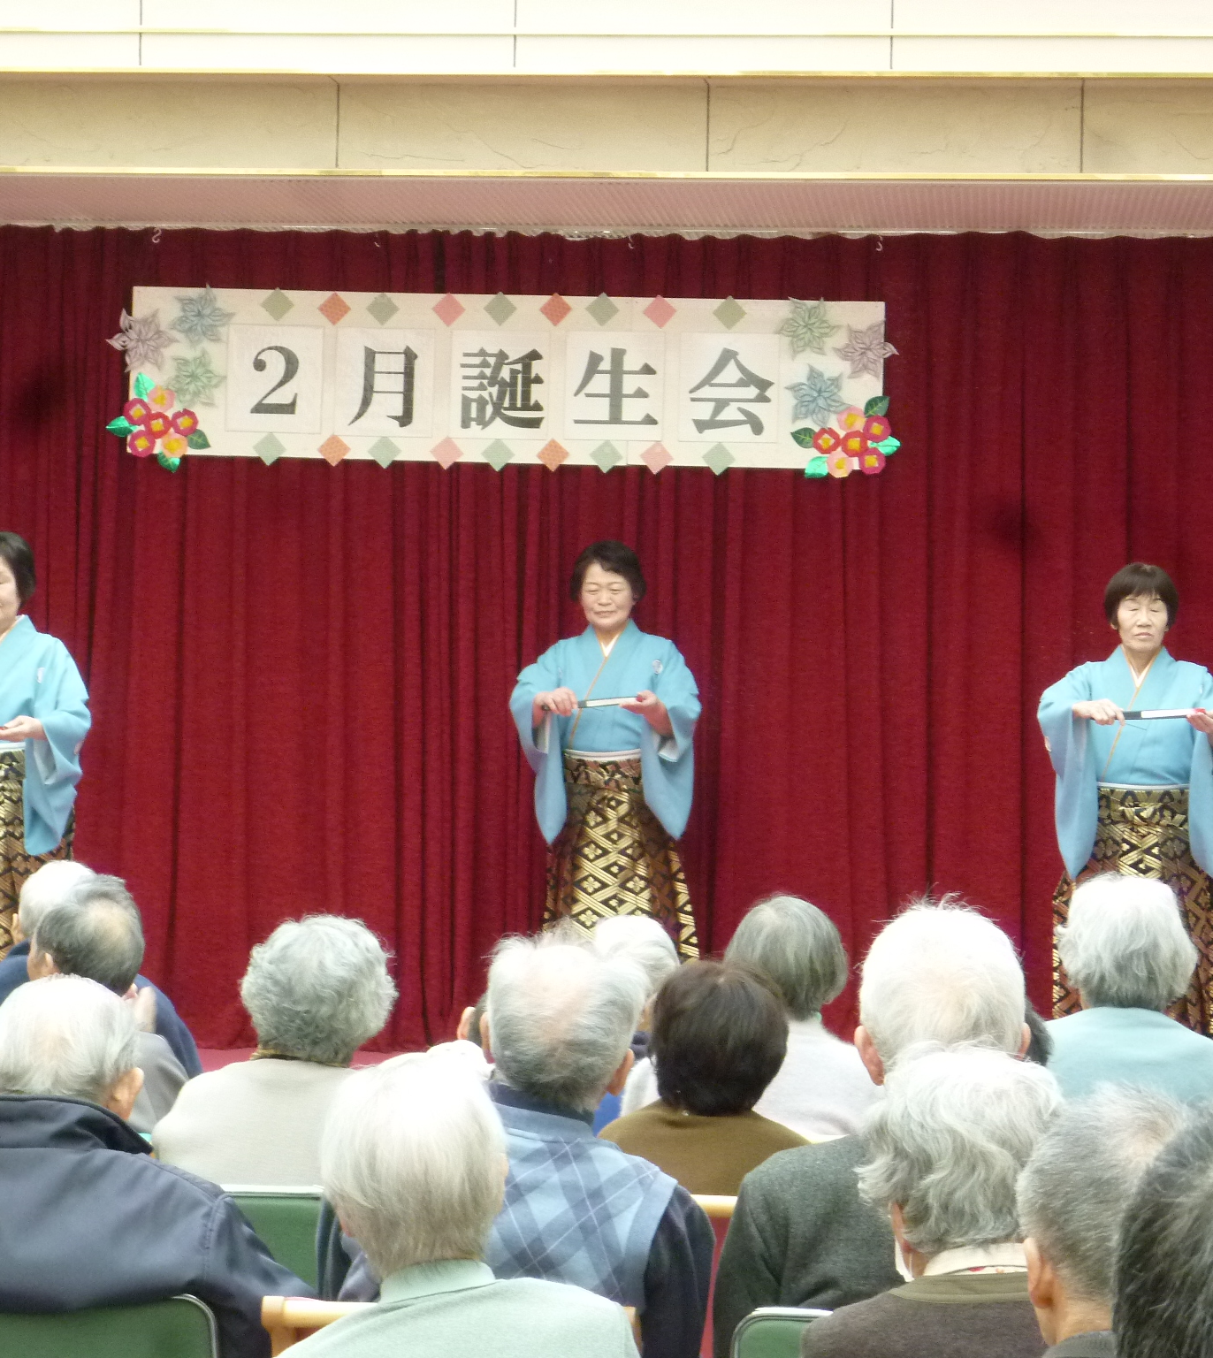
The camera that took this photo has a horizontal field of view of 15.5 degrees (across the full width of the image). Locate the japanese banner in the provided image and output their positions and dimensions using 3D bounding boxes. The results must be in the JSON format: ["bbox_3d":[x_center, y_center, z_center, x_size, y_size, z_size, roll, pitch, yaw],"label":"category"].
[{"bbox_3d":[-0.305,-0.876,13.050,2.270,0.530,0.060,1,0,5],"label":"japanese banner"}]

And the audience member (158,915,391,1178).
[{"bbox_3d":[-0.378,0.886,6.103,0.460,1.141,0.720,1,0,3],"label":"audience member"}]

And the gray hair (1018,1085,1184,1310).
[{"bbox_3d":[0.462,0.471,4.050,0.172,0.200,0.200,1,0,0],"label":"gray hair"}]

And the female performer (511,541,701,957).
[{"bbox_3d":[-0.015,0.369,12.305,0.530,1.501,0.450,1,0,5],"label":"female performer"}]

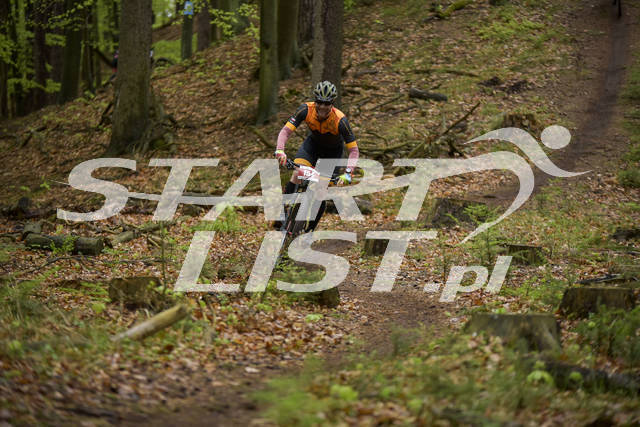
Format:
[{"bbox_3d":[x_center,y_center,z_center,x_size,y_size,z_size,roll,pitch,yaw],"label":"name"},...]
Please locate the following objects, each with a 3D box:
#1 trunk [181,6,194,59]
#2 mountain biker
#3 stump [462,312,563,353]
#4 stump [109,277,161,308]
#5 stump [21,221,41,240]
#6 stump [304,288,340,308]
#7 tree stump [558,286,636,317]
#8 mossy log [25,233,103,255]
[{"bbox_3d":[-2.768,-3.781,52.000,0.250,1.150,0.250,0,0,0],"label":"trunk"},{"bbox_3d":[-0.032,-0.529,22.700,0.760,1.360,0.850,0,1,-2],"label":"mountain biker"},{"bbox_3d":[0.998,0.619,12.900,0.490,0.220,0.450,0,0,0],"label":"stump"},{"bbox_3d":[-1.222,0.520,16.400,0.340,0.210,0.330,0,0,0],"label":"stump"},{"bbox_3d":[-2.874,0.174,24.800,0.220,0.200,0.220,0,0,0],"label":"stump"},{"bbox_3d":[0.017,0.574,17.000,0.270,0.165,0.270,0,1,0],"label":"stump"},{"bbox_3d":[1.694,0.546,15.200,0.470,0.210,0.440,0,0,0],"label":"tree stump"},{"bbox_3d":[-2.473,0.294,24.000,0.800,0.190,0.210,0,0,28],"label":"mossy log"}]

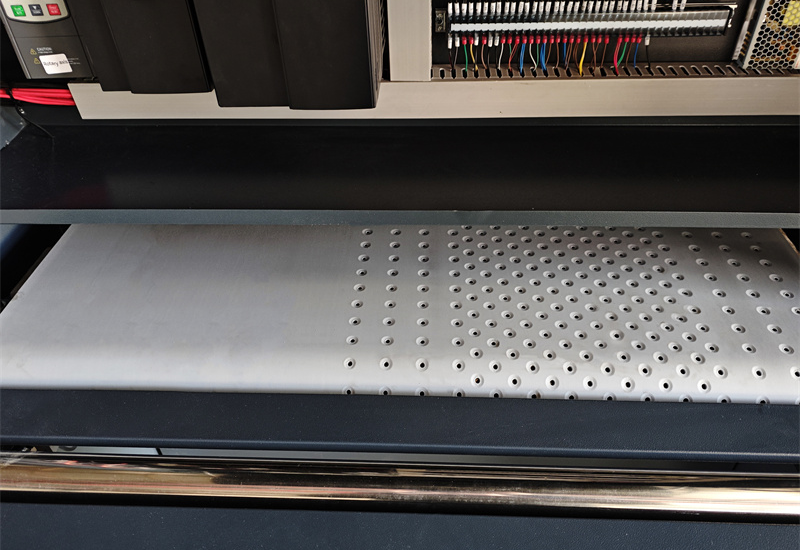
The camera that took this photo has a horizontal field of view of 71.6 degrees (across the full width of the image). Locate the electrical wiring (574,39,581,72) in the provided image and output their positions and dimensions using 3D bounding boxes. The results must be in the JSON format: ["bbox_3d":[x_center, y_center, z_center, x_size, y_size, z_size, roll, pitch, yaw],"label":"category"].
[{"bbox_3d":[0.192,-0.238,0.601,0.006,0.030,0.011,0,36,4],"label":"electrical wiring"}]

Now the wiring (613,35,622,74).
[{"bbox_3d":[0.233,-0.235,0.594,0.008,0.037,0.015,0,36,4],"label":"wiring"}]

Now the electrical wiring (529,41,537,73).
[{"bbox_3d":[0.145,-0.238,0.605,0.007,0.030,0.011,0,36,4],"label":"electrical wiring"}]

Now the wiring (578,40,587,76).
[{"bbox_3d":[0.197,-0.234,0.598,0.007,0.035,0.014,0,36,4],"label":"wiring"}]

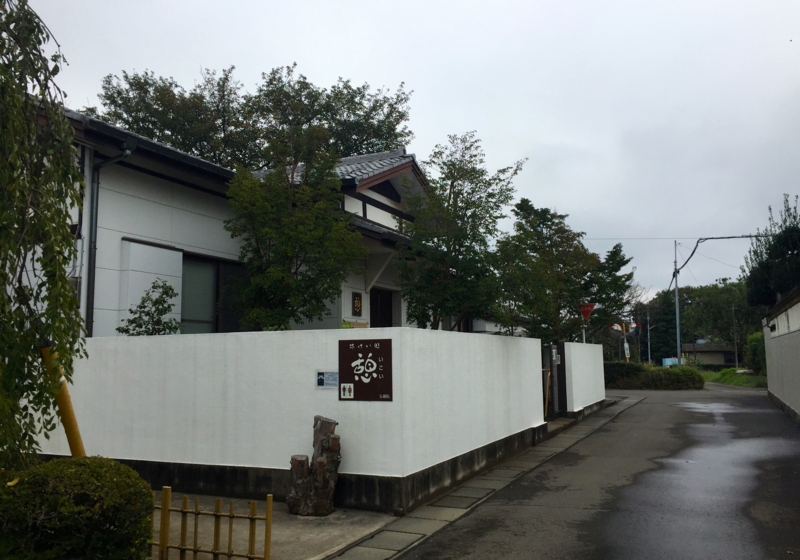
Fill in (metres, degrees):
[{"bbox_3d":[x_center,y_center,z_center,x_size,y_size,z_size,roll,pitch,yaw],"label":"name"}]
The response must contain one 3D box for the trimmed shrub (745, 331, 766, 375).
[{"bbox_3d":[18.188,3.757,33.991,1.700,2.350,1.700,-1,-6,0],"label":"trimmed shrub"}]

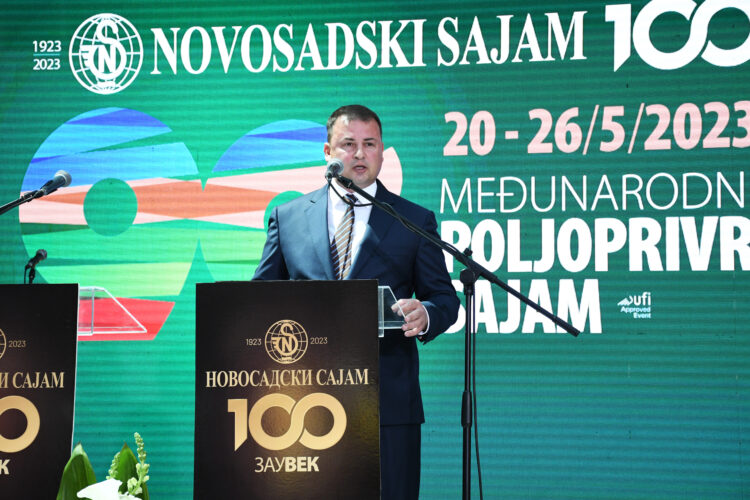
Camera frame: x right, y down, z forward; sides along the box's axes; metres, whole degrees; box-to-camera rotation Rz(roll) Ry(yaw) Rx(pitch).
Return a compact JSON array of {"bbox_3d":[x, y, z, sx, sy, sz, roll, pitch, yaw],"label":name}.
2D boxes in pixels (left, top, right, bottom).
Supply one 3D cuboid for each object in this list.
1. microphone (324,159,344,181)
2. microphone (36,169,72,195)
[{"bbox_3d":[-0.120,-0.232,4.546,0.052,0.052,0.168,-2,13,6],"label":"microphone"},{"bbox_3d":[-0.917,-0.190,4.488,0.052,0.052,0.168,-3,16,13],"label":"microphone"}]

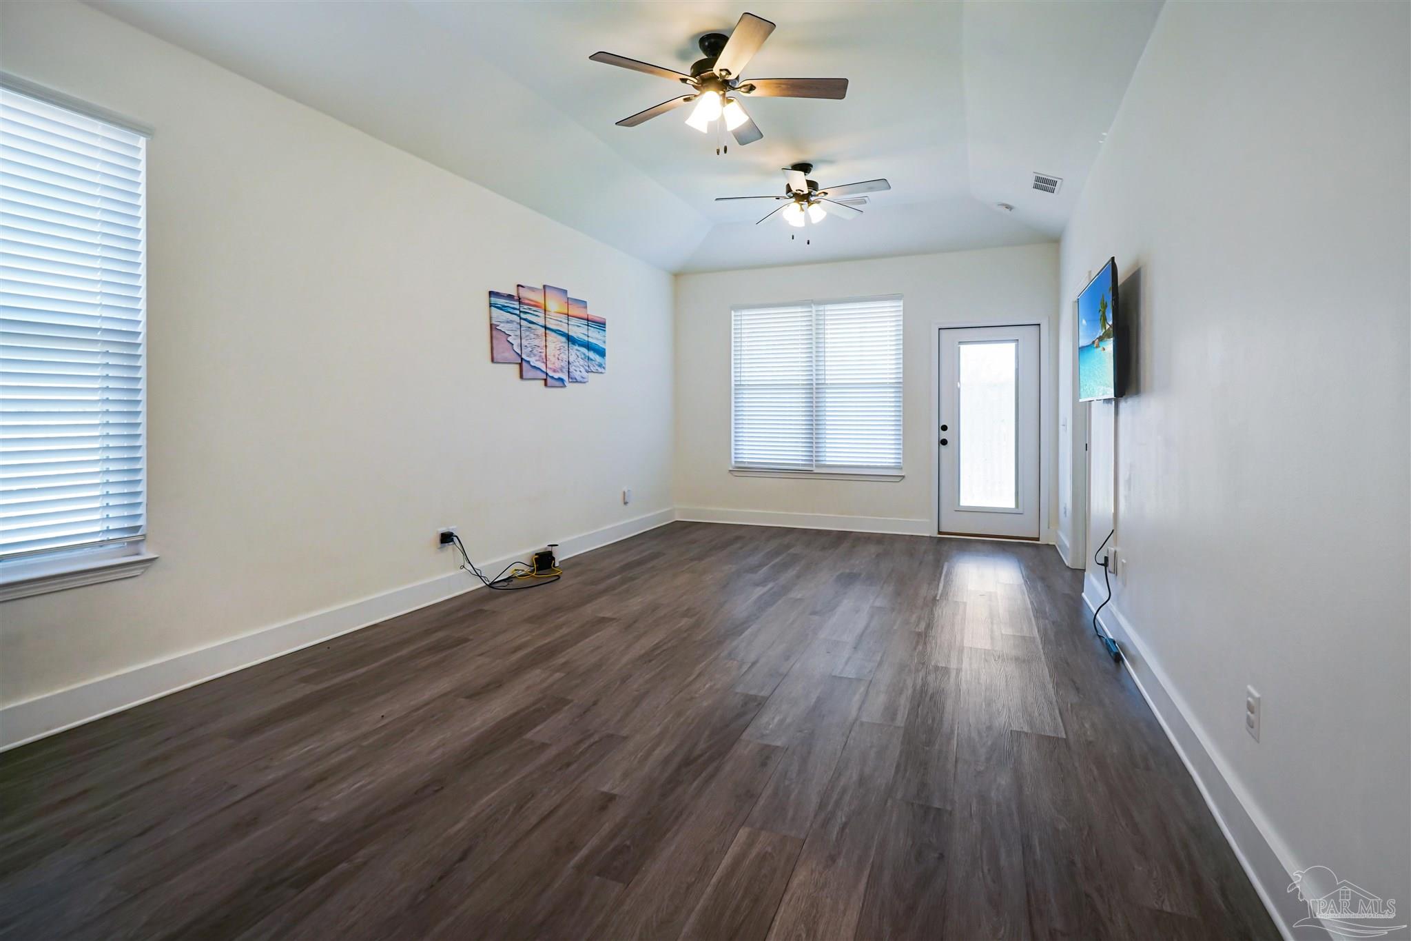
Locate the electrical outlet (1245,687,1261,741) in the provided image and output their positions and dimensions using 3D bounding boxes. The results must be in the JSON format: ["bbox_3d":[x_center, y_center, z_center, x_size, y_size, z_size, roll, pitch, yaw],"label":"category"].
[{"bbox_3d":[1.381,0.612,1.581,0.008,0.116,0.072,1,3,24],"label":"electrical outlet"}]

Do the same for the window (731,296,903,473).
[{"bbox_3d":[1.130,-0.878,6.586,1.830,1.800,0.100,1,3,21],"label":"window"}]

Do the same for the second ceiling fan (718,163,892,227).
[{"bbox_3d":[0.741,-2.105,4.817,1.290,0.480,1.290,1,3,24],"label":"second ceiling fan"}]

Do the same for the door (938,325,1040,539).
[{"bbox_3d":[2.699,-0.370,5.995,0.900,2.020,0.050,1,3,21],"label":"door"}]

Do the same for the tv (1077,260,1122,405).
[{"bbox_3d":[2.070,-0.686,3.292,0.052,0.645,1.110,1,3,24],"label":"tv"}]

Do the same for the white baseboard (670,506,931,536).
[{"bbox_3d":[0.944,0.536,6.627,2.706,0.145,0.017,1,3,21],"label":"white baseboard"}]

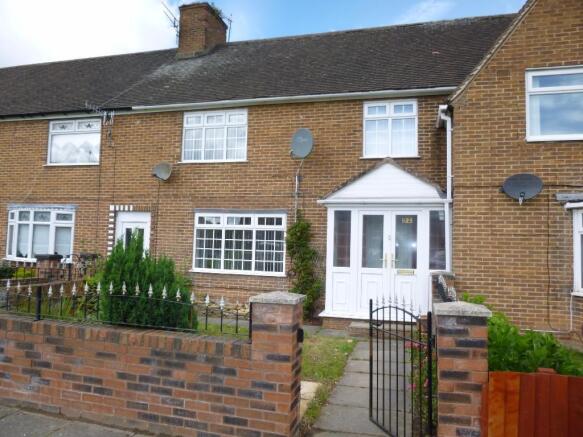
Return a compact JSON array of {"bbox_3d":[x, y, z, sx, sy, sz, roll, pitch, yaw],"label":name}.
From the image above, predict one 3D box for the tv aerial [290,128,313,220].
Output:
[{"bbox_3d":[0.227,-0.973,9.239,0.480,2.038,0.430,-1,-4,35],"label":"tv aerial"}]

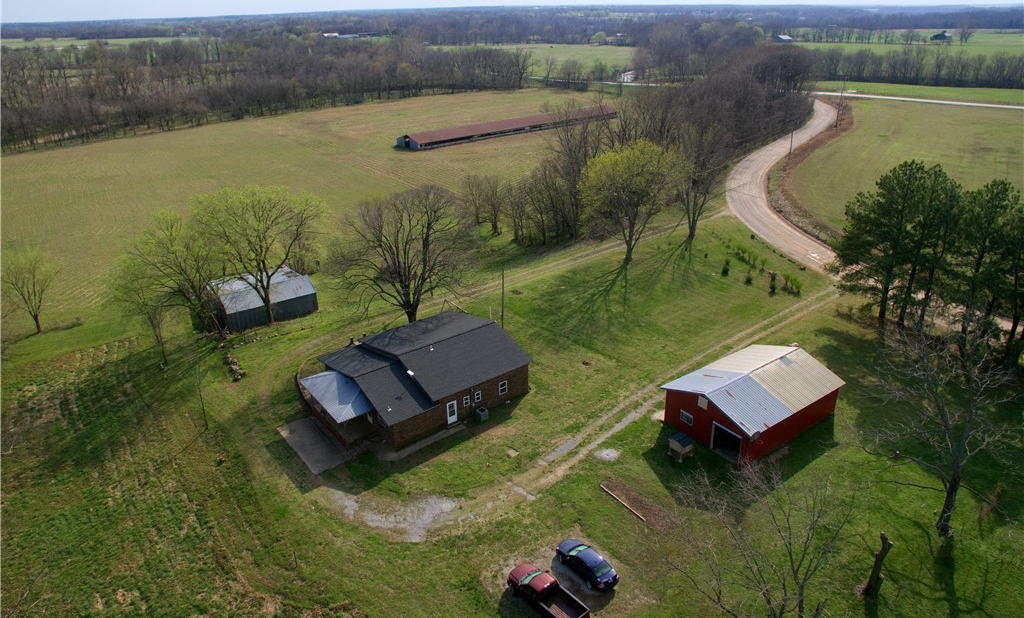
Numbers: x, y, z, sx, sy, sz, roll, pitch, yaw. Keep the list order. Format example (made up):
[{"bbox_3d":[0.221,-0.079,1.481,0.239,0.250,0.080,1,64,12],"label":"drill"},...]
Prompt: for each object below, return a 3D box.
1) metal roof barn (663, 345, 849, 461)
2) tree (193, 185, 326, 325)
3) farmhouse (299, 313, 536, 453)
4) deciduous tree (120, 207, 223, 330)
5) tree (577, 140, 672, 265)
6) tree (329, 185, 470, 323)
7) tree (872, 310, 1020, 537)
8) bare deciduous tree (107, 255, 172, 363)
[{"bbox_3d":[20.779,7.475,51.302,12.930,5.200,8.800,-18,32,-30],"label":"metal roof barn"},{"bbox_3d":[-27.768,-5.614,66.746,14.300,15.800,14.300,-13,30,-22],"label":"tree"},{"bbox_3d":[-9.446,5.626,55.877,18.200,5.200,14.250,-19,32,-32],"label":"farmhouse"},{"bbox_3d":[-36.556,-3.768,65.409,10.200,14.000,10.200,-16,31,-27],"label":"deciduous tree"},{"bbox_3d":[15.594,-14.371,81.729,12.700,16.400,12.700,5,28,11],"label":"tree"},{"bbox_3d":[-11.967,-4.905,64.200,15.300,16.400,15.300,-6,28,-10],"label":"tree"},{"bbox_3d":[28.840,8.102,38.443,8.800,15.600,8.800,-25,36,-39],"label":"tree"},{"bbox_3d":[-36.731,0.568,59.273,6.000,11.900,6.000,-18,32,-30],"label":"bare deciduous tree"}]

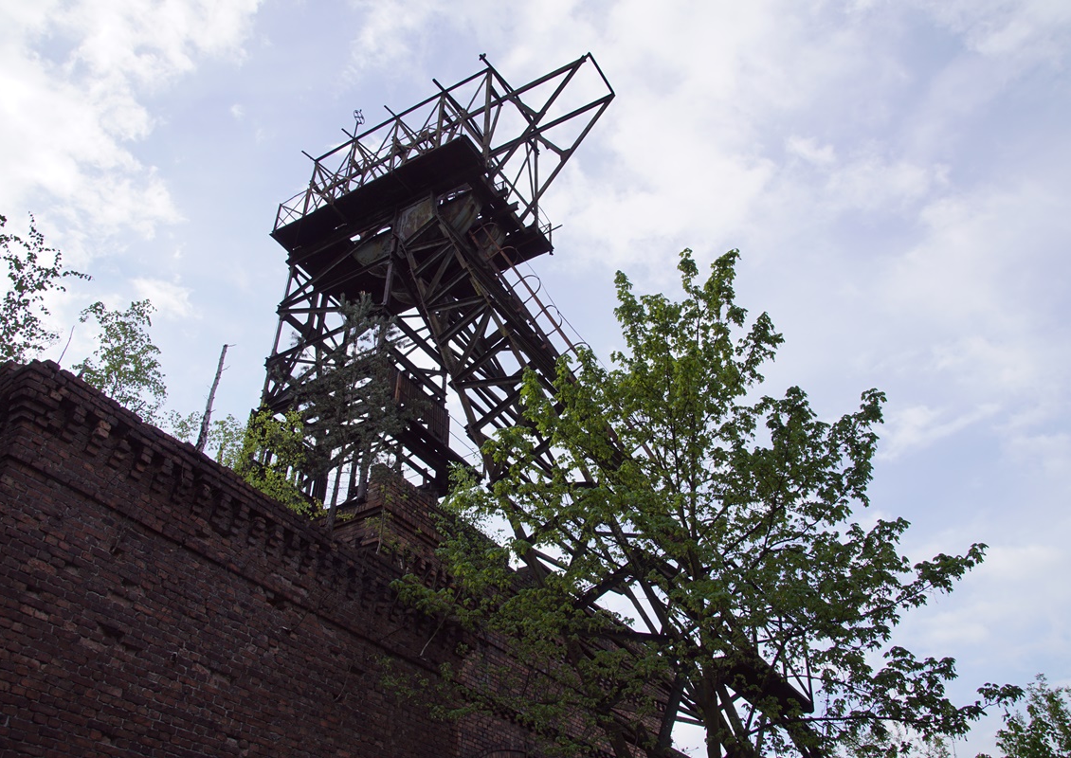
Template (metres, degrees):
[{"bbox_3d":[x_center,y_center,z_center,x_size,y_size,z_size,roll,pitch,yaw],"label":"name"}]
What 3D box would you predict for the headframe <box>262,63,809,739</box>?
[{"bbox_3d":[-0.544,1.355,18.196,13.748,23.186,7.488,-20,-41,23],"label":"headframe"}]

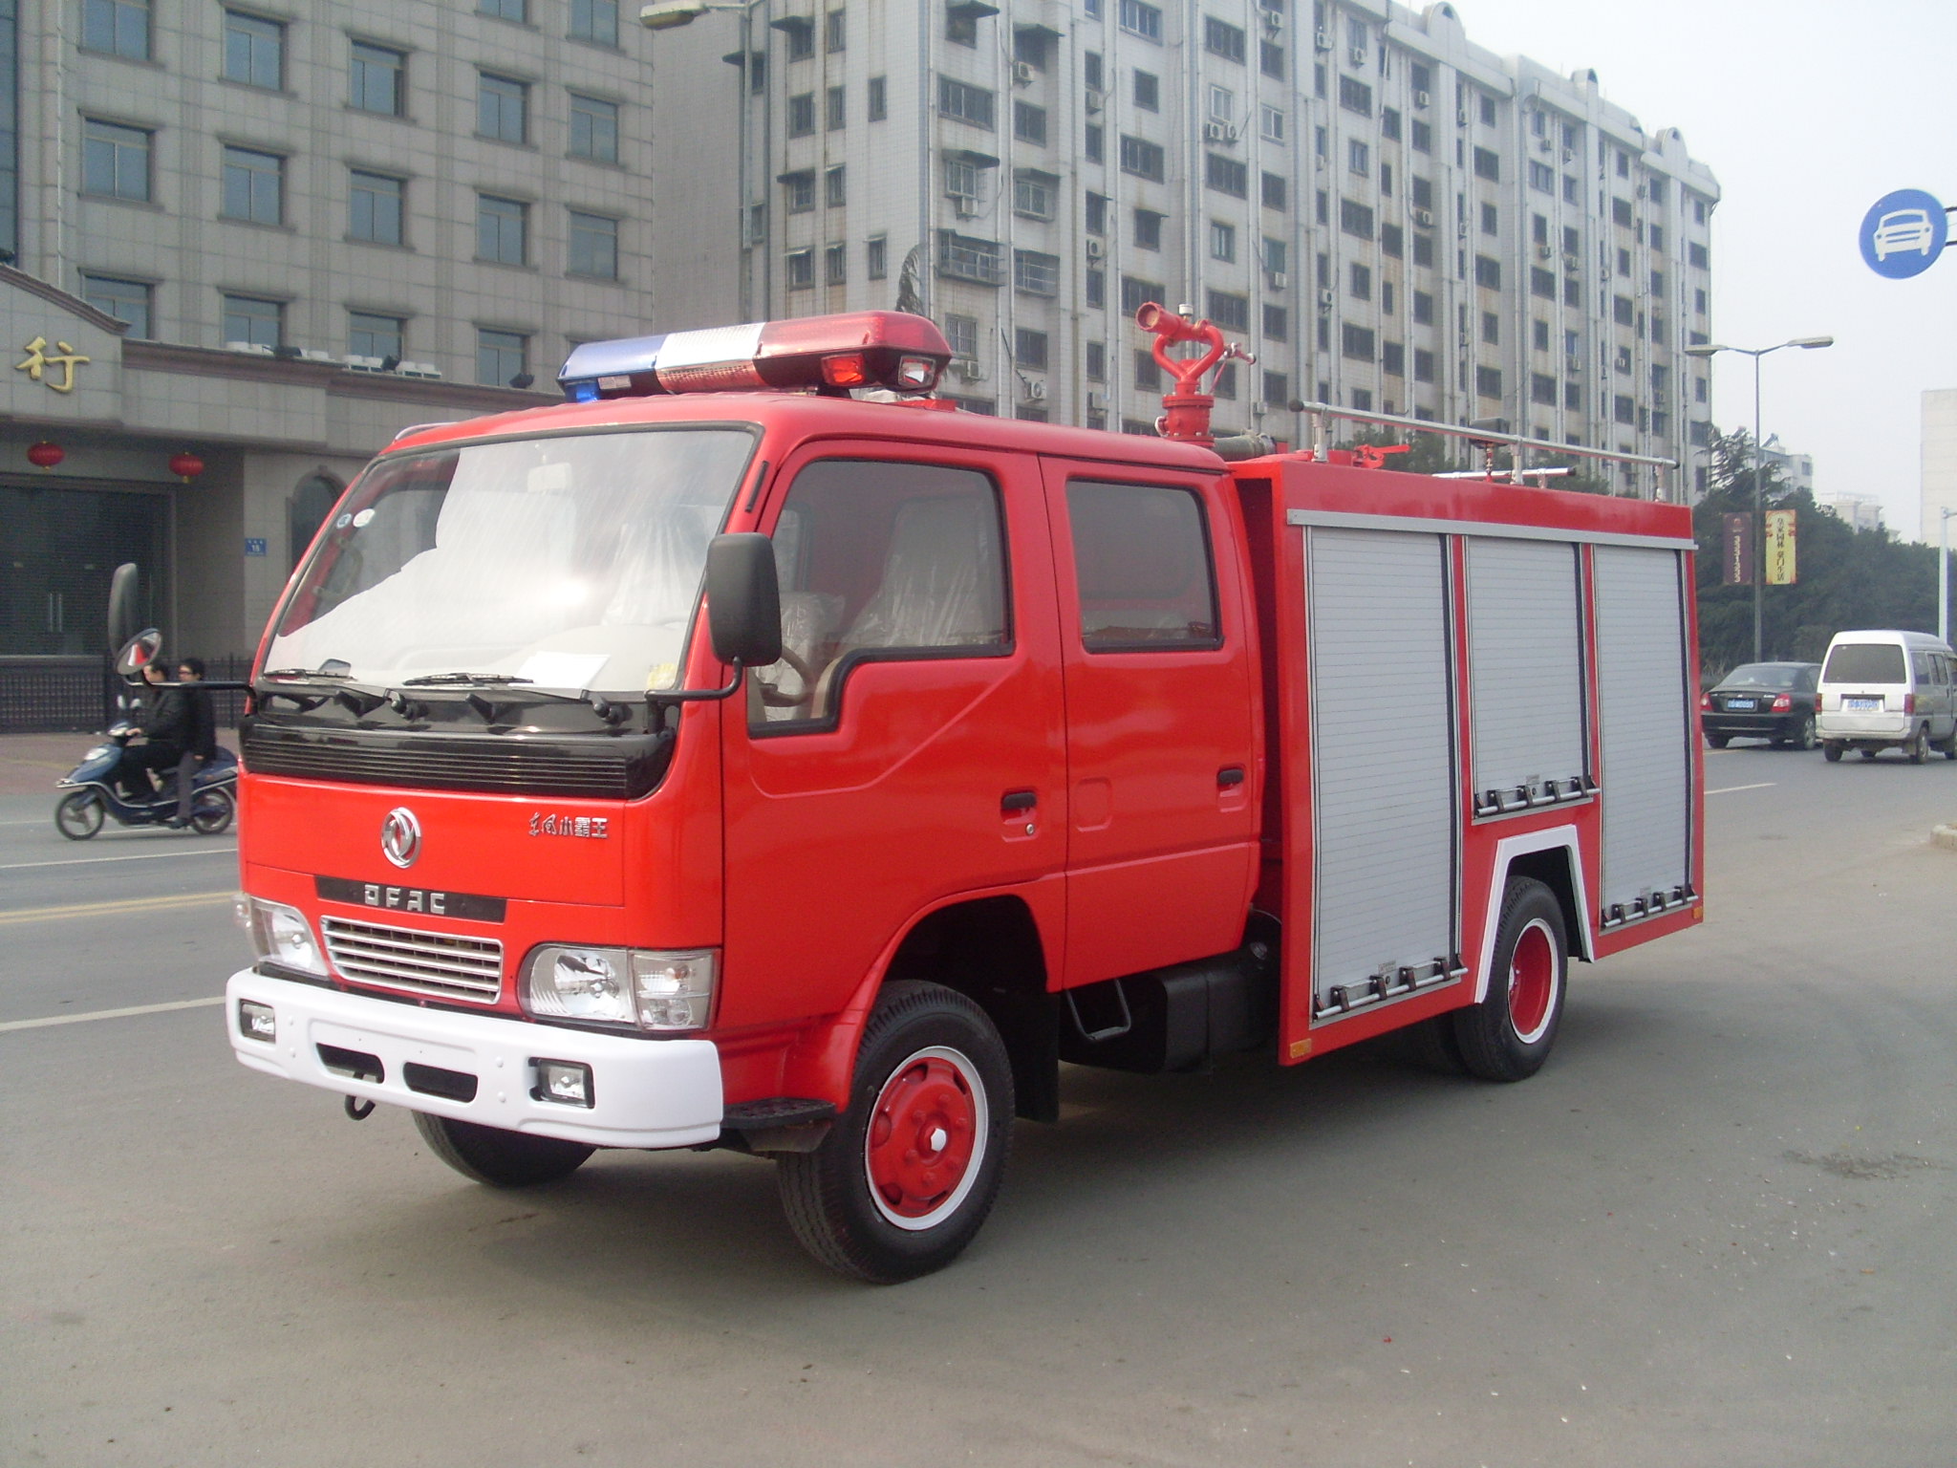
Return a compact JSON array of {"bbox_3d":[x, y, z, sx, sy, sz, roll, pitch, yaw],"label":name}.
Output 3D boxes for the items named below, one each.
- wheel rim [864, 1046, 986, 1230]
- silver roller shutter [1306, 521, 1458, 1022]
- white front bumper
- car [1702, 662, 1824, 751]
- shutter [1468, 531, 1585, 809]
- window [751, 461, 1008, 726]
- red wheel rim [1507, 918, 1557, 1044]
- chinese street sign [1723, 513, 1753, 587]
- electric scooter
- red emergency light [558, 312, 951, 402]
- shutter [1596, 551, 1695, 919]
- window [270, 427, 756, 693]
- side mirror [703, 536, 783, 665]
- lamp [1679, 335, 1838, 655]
[{"bbox_3d":[-0.160,1.014,5.437,0.130,0.460,0.460,3,4,39],"label":"wheel rim"},{"bbox_3d":[1.264,0.104,6.684,0.080,1.460,0.990,3,4,37],"label":"silver roller shutter"},{"bbox_3d":[-1.350,0.754,5.181,1.830,0.250,0.250,2,4,38],"label":"white front bumper"},{"bbox_3d":[14.180,-0.530,37.800,1.720,1.440,4.500,2,3,37],"label":"car"},{"bbox_3d":[1.938,-0.209,7.548,0.070,0.930,0.990,0,3,38],"label":"shutter"},{"bbox_3d":[-0.222,-0.353,5.128,0.050,0.610,0.990,-4,0,38],"label":"window"},{"bbox_3d":[1.945,0.886,7.758,0.150,0.455,0.455,3,3,37],"label":"red wheel rim"},{"bbox_3d":[16.988,-4.099,48.000,0.630,1.600,0.040,2,3,37],"label":"chinese street sign"},{"bbox_3d":[-7.336,0.419,19.000,1.720,1.040,0.650,-2,2,-43],"label":"electric scooter"},{"bbox_3d":[-0.639,-1.020,5.998,1.270,0.190,0.310,2,4,38],"label":"red emergency light"},{"bbox_3d":[2.679,0.004,8.668,0.080,1.500,1.030,0,2,38],"label":"shutter"},{"bbox_3d":[-1.177,-0.445,5.118,1.520,0.670,0.160,3,-23,37],"label":"window"},{"bbox_3d":[-0.462,-0.263,4.230,0.145,0.262,0.070,2,3,21],"label":"side mirror"},{"bbox_3d":[19.265,-5.015,53.148,3.550,9.400,0.380,1,2,34],"label":"lamp"}]

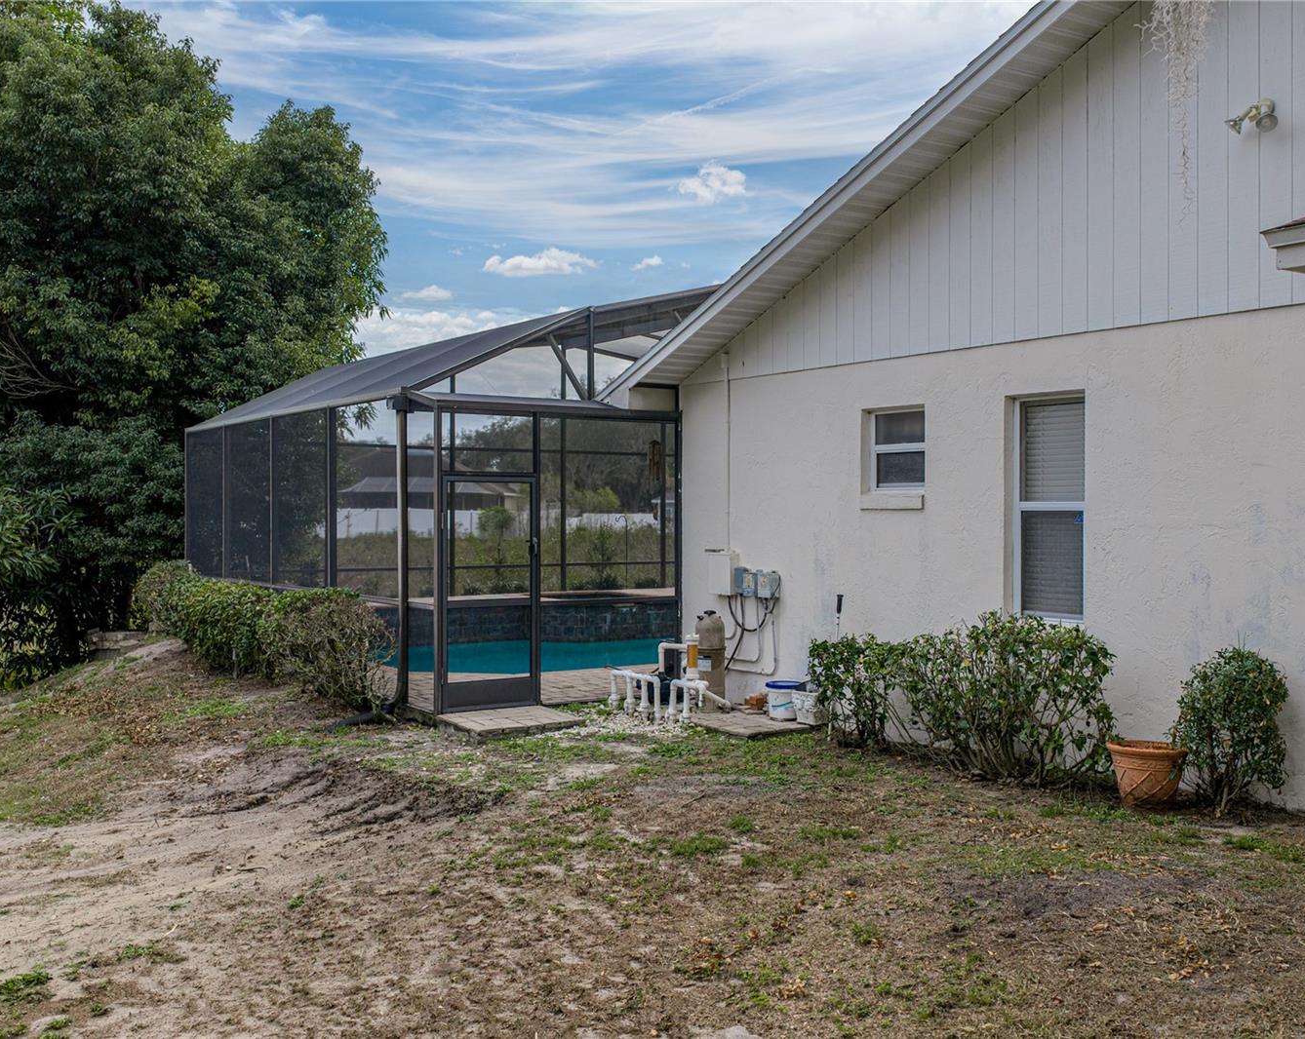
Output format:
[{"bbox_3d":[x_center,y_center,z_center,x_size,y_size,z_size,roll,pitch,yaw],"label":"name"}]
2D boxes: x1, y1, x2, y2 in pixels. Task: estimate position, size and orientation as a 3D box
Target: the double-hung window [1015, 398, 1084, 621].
[{"bbox_3d":[2.940,-0.080,8.877,0.100,1.645,0.665,-1,1,-37],"label":"double-hung window"}]

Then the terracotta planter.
[{"bbox_3d":[3.126,1.610,7.671,0.485,0.360,0.485,-1,1,-37],"label":"terracotta planter"}]

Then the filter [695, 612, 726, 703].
[{"bbox_3d":[0.526,1.281,11.002,0.280,0.920,0.280,0,1,0],"label":"filter"}]

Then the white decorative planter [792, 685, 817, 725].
[{"bbox_3d":[1.378,1.609,10.398,0.280,0.280,0.280,0,0,-38],"label":"white decorative planter"}]

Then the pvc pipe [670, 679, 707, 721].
[{"bbox_3d":[0.299,1.551,10.454,0.110,0.370,0.450,-1,1,-37],"label":"pvc pipe"}]

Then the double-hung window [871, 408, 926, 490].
[{"bbox_3d":[2.067,-0.567,10.049,0.100,0.670,0.660,-1,1,-37],"label":"double-hung window"}]

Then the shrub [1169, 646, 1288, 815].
[{"bbox_3d":[3.493,1.282,7.348,0.640,1.020,0.660,-1,1,-37],"label":"shrub"}]

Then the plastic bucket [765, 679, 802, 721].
[{"bbox_3d":[1.153,1.585,10.613,0.305,0.315,0.305,0,1,0],"label":"plastic bucket"}]

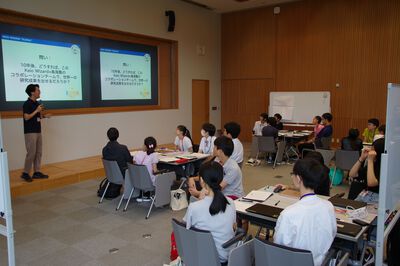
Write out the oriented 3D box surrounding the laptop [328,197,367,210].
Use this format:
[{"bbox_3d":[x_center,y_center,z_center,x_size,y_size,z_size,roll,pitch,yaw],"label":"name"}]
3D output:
[{"bbox_3d":[1.408,0.667,3.184,0.215,0.025,0.305,-5,9,-36],"label":"laptop"}]

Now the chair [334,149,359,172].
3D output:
[{"bbox_3d":[2.953,0.675,6.463,0.590,0.770,0.630,5,9,37],"label":"chair"}]

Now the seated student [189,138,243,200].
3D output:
[{"bbox_3d":[0.163,0.692,3.750,0.720,1.270,0.500,2,7,11],"label":"seated student"}]

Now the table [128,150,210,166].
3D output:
[{"bbox_3d":[-0.558,0.725,5.665,1.200,0.720,0.900,6,9,39],"label":"table"}]

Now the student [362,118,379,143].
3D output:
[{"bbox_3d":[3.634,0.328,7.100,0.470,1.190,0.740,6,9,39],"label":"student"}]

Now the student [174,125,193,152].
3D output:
[{"bbox_3d":[-0.340,0.439,6.300,0.420,1.130,0.720,6,9,39],"label":"student"}]

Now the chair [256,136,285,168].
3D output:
[{"bbox_3d":[1.804,0.436,8.442,0.600,0.770,0.630,5,9,37],"label":"chair"}]

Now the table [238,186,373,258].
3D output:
[{"bbox_3d":[0.957,1.046,3.172,1.200,0.720,0.900,6,9,39],"label":"table"}]

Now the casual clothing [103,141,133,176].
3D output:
[{"bbox_3d":[-1.308,0.380,5.250,0.470,0.540,0.320,4,8,25],"label":"casual clothing"}]

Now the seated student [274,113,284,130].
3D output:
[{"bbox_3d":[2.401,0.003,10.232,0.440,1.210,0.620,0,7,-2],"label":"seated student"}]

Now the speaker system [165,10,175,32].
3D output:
[{"bbox_3d":[-0.866,-3.165,9.454,0.270,0.600,0.220,6,9,39],"label":"speaker system"}]

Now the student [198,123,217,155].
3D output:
[{"bbox_3d":[0.113,0.442,6.412,0.460,1.230,0.720,5,9,37],"label":"student"}]

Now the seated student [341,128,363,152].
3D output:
[{"bbox_3d":[3.007,0.476,6.525,0.440,1.150,0.660,4,8,33],"label":"seated student"}]

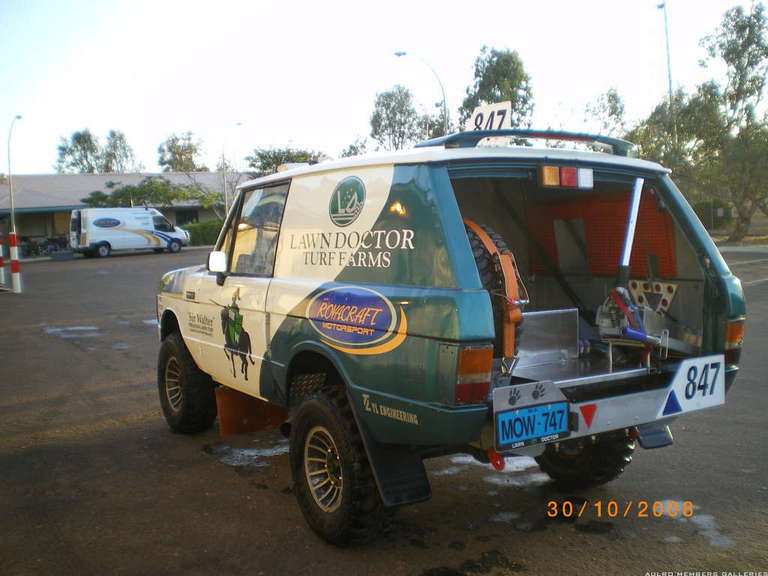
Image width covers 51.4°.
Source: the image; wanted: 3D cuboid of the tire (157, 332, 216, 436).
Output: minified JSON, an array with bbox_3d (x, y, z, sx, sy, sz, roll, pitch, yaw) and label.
[{"bbox_3d":[-1.521,0.735,6.178,0.270,0.775,0.775,-3,5,-31],"label":"tire"}]

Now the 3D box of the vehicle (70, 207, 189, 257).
[{"bbox_3d":[-12.450,-2.790,39.600,5.500,2.320,2.030,-5,5,-35],"label":"vehicle"}]

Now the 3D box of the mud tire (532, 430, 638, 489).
[{"bbox_3d":[1.154,0.817,4.828,0.270,0.775,0.775,-3,5,-31],"label":"mud tire"}]

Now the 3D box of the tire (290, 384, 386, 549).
[{"bbox_3d":[-0.209,0.891,4.009,0.270,0.775,0.775,-3,5,-31],"label":"tire"}]

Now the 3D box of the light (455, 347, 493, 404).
[{"bbox_3d":[0.330,0.335,3.091,0.150,0.215,0.070,-3,5,-31],"label":"light"}]

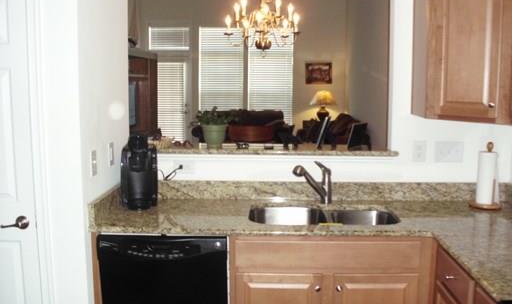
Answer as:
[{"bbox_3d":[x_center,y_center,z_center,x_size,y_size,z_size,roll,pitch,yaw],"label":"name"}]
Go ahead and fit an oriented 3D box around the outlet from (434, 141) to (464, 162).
[{"bbox_3d":[1.047,0.002,3.036,0.162,0.115,0.009,0,8,2],"label":"outlet"}]

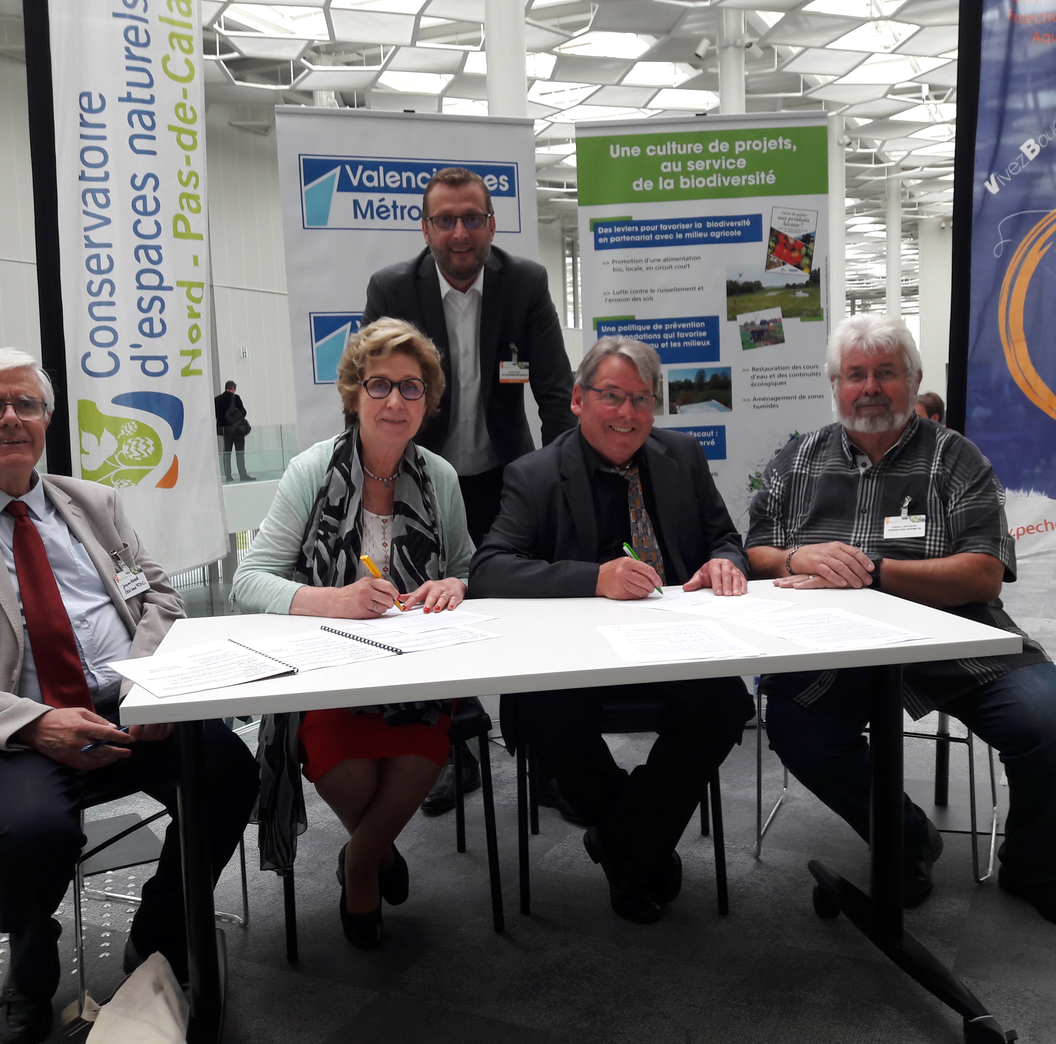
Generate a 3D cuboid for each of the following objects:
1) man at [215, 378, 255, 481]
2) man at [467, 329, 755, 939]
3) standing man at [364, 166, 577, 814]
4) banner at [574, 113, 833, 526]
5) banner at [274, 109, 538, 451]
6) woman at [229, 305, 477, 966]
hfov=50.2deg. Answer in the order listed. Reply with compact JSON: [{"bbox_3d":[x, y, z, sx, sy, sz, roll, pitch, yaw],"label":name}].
[{"bbox_3d":[-5.317,-1.606,20.223,0.550,1.770,0.420,1,6,27],"label":"man"},{"bbox_3d":[0.173,0.243,2.467,0.570,1.280,0.700,-2,6,-3],"label":"man"},{"bbox_3d":[-0.156,-0.016,2.953,0.540,1.720,0.700,-2,6,-3],"label":"standing man"},{"bbox_3d":[0.615,-0.306,3.831,0.840,2.070,0.200,-2,6,2],"label":"banner"},{"bbox_3d":[-0.345,-0.282,3.760,0.850,2.100,0.200,-4,6,-18],"label":"banner"},{"bbox_3d":[-0.372,0.241,2.415,0.520,1.330,0.700,-3,6,-9],"label":"woman"}]

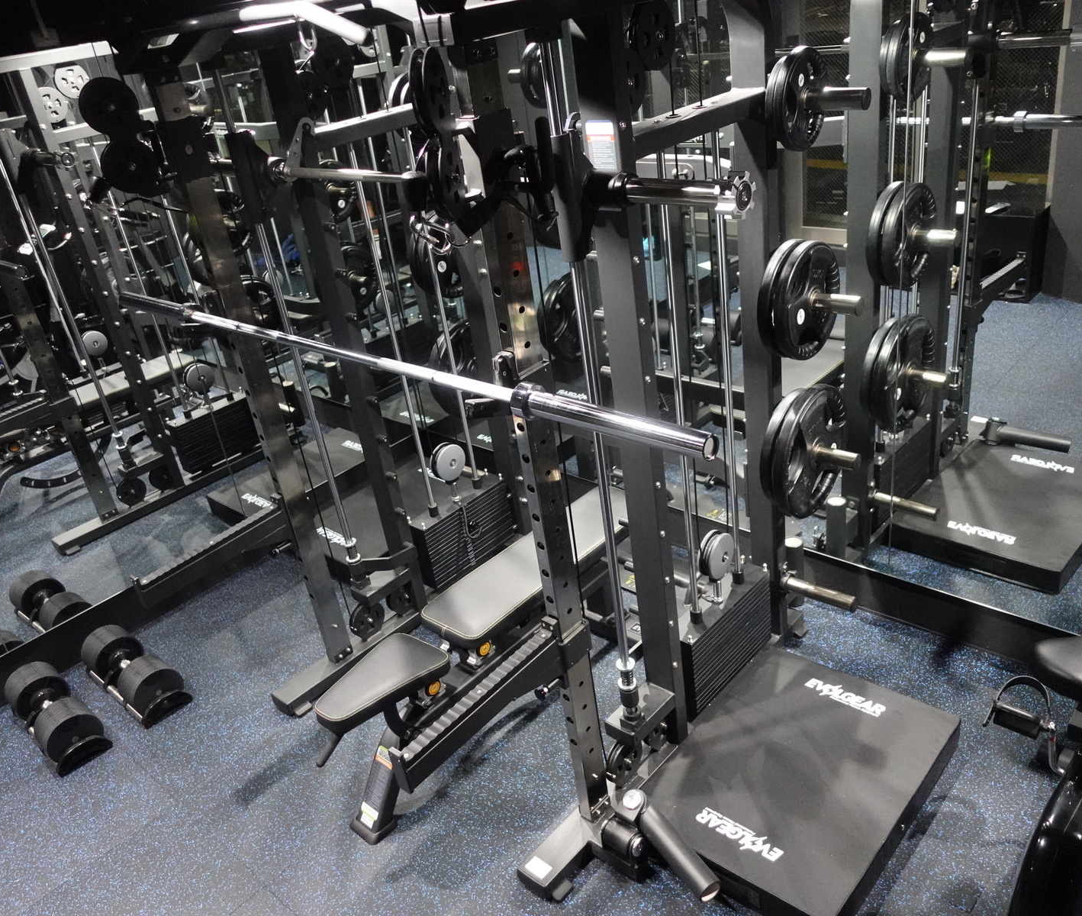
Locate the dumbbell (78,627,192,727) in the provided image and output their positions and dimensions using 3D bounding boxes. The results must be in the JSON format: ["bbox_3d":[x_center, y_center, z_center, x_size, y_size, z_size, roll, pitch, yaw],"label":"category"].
[{"bbox_3d":[-1.486,0.765,3.321,0.475,0.183,0.180,17,37,40],"label":"dumbbell"}]

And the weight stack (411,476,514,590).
[{"bbox_3d":[-0.307,0.285,3.570,0.100,0.268,0.413,17,37,40],"label":"weight stack"}]

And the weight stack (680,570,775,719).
[{"bbox_3d":[0.549,0.549,2.810,0.100,0.268,0.413,17,37,40],"label":"weight stack"}]

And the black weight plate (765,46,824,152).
[{"bbox_3d":[0.613,-0.857,2.198,0.055,0.234,0.234,17,37,40],"label":"black weight plate"}]

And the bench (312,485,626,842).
[{"bbox_3d":[-0.112,0.603,2.918,0.500,0.460,1.347,17,37,40],"label":"bench"}]

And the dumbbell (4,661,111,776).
[{"bbox_3d":[-1.693,0.877,3.172,0.475,0.183,0.180,19,39,42],"label":"dumbbell"}]

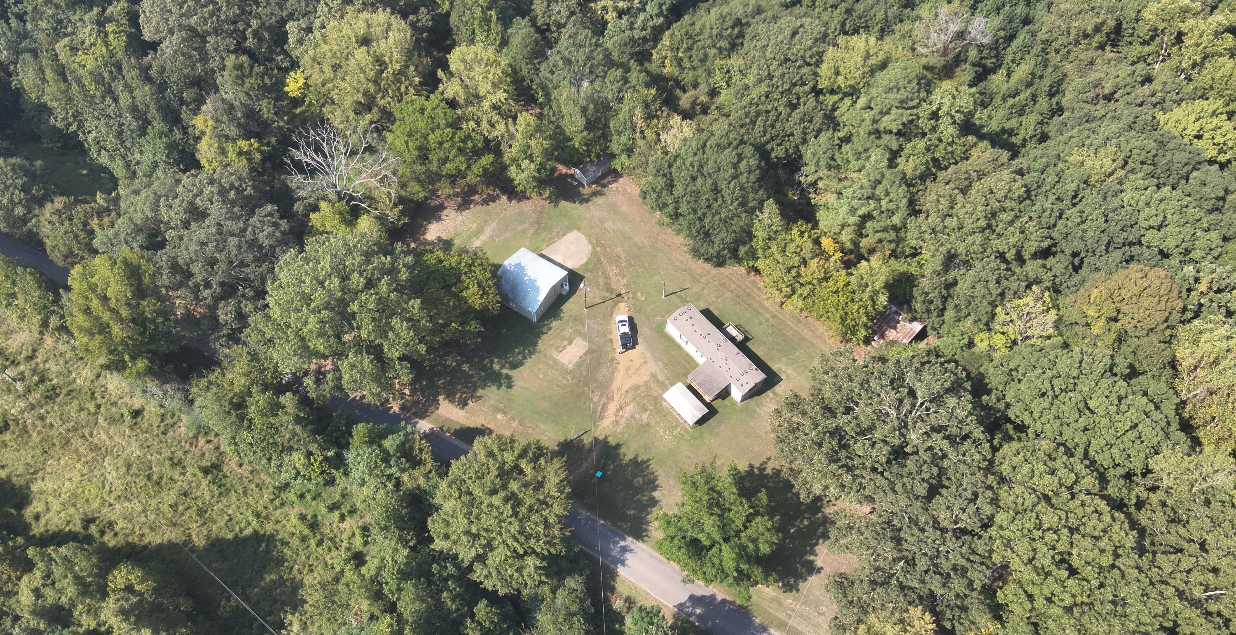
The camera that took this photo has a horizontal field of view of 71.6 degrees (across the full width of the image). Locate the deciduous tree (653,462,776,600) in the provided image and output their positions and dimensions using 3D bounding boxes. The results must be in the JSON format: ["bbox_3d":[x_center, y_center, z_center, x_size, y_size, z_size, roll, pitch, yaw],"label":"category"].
[{"bbox_3d":[12.650,27.900,110.800,15.400,13.800,17.200,0,57,0],"label":"deciduous tree"}]

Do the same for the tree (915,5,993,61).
[{"bbox_3d":[60.900,-49.300,159.300,13.700,16.500,12.500,0,57,0],"label":"tree"}]

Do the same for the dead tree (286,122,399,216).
[{"bbox_3d":[-45.700,-23.800,143.400,18.200,15.000,17.300,0,57,0],"label":"dead tree"}]

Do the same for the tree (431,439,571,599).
[{"bbox_3d":[-14.950,25.900,110.200,17.200,17.000,19.000,0,57,0],"label":"tree"}]

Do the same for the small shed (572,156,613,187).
[{"bbox_3d":[-4.400,-27.100,153.100,6.500,2.650,3.550,-39,65,-22],"label":"small shed"}]

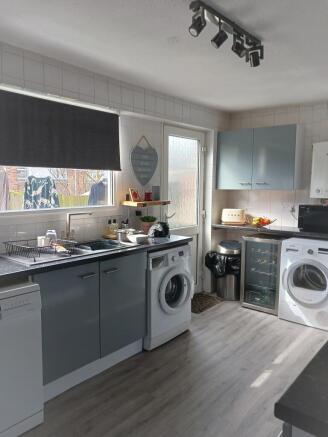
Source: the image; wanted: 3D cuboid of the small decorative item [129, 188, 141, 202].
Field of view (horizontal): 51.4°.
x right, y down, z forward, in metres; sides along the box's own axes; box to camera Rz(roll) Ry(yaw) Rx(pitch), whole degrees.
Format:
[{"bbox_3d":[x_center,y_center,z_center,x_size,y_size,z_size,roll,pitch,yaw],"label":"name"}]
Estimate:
[{"bbox_3d":[-0.269,-0.215,3.192,0.050,0.132,0.133,5,8,41],"label":"small decorative item"}]

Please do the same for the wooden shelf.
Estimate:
[{"bbox_3d":[-0.171,-0.151,3.351,0.218,0.030,0.467,5,8,41],"label":"wooden shelf"}]

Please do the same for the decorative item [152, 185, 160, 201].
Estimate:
[{"bbox_3d":[-0.080,-0.261,3.636,0.045,0.150,0.080,5,7,40],"label":"decorative item"}]

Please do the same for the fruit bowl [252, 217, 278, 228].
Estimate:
[{"bbox_3d":[1.224,0.051,4.212,0.325,0.135,0.320,0,5,0],"label":"fruit bowl"}]

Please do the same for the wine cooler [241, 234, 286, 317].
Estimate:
[{"bbox_3d":[1.261,0.627,4.046,0.450,0.835,0.510,5,7,40],"label":"wine cooler"}]

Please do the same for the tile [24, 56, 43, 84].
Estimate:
[{"bbox_3d":[-0.954,-1.082,2.497,0.010,0.164,0.155,5,7,40],"label":"tile"}]

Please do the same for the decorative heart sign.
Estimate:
[{"bbox_3d":[-0.183,-0.572,3.443,0.020,0.495,0.403,5,8,41],"label":"decorative heart sign"}]

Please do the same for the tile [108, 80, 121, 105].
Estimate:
[{"bbox_3d":[-0.447,-1.134,3.087,0.010,0.164,0.147,5,7,40],"label":"tile"}]

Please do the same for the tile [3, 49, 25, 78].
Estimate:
[{"bbox_3d":[-1.056,-1.071,2.379,0.010,0.164,0.153,5,7,40],"label":"tile"}]

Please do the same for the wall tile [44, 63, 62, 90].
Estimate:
[{"bbox_3d":[-0.830,-1.062,2.562,0.011,0.155,0.152,5,8,41],"label":"wall tile"}]

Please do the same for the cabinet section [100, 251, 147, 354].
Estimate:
[{"bbox_3d":[-0.514,0.626,2.824,0.570,0.725,0.500,4,7,40],"label":"cabinet section"}]

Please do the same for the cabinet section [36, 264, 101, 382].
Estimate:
[{"bbox_3d":[-0.838,0.662,2.446,0.570,0.725,0.500,4,7,40],"label":"cabinet section"}]

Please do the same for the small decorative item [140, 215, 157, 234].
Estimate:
[{"bbox_3d":[-0.147,0.065,3.266,0.144,0.189,0.144,0,6,0],"label":"small decorative item"}]

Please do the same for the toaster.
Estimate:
[{"bbox_3d":[0.951,-0.017,4.546,0.280,0.206,0.180,5,7,40],"label":"toaster"}]

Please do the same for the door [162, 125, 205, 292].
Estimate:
[{"bbox_3d":[0.241,-0.026,4.010,0.060,2.011,0.787,5,8,41],"label":"door"}]

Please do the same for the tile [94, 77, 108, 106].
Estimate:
[{"bbox_3d":[-0.533,-1.086,2.903,0.011,0.177,0.150,5,8,41],"label":"tile"}]

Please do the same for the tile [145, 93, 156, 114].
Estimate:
[{"bbox_3d":[-0.132,-1.134,3.363,0.011,0.176,0.170,5,8,41],"label":"tile"}]

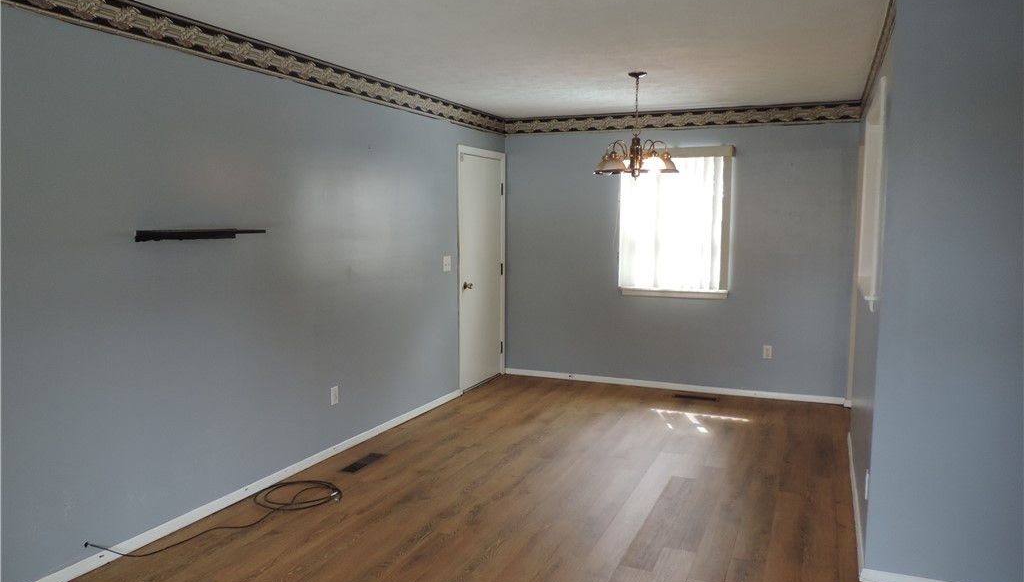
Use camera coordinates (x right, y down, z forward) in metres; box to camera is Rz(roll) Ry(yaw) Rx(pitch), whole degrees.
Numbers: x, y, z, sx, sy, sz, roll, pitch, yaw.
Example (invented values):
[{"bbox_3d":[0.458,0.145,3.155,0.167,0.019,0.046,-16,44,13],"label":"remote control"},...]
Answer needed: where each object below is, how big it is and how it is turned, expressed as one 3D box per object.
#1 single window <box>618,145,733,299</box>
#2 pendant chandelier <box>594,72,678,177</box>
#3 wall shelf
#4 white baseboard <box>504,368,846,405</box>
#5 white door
[{"bbox_3d":[1.393,-0.588,6.132,0.945,1.295,0.100,3,6,24],"label":"single window"},{"bbox_3d":[0.812,-1.066,4.638,0.590,0.680,0.590,3,6,24],"label":"pendant chandelier"},{"bbox_3d":[-1.475,-0.275,3.468,0.120,0.052,0.720,3,6,24],"label":"wall shelf"},{"bbox_3d":[1.316,0.844,6.340,3.000,0.060,0.018,3,6,24],"label":"white baseboard"},{"bbox_3d":[-0.263,-0.204,6.424,0.100,2.120,0.945,3,6,24],"label":"white door"}]

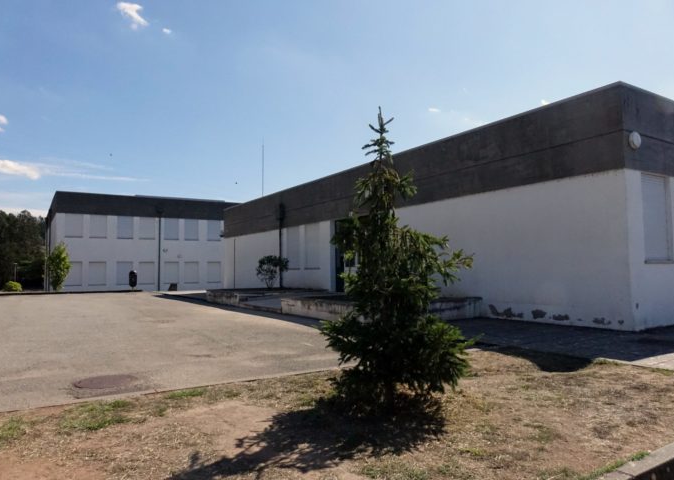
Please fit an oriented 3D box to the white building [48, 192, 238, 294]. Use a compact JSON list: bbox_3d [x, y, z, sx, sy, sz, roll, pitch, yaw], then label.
[{"bbox_3d":[-17.599,0.977,50.737,21.900,7.677,21.900,2,-4,-33],"label":"white building"}]

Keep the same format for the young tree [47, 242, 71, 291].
[{"bbox_3d":[-17.922,1.760,31.000,1.342,3.197,1.342,1,-4,-30],"label":"young tree"}]

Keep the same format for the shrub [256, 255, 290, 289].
[{"bbox_3d":[-2.710,1.344,20.326,1.385,1.419,1.385,0,-4,-8],"label":"shrub"}]

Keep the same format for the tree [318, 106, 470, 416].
[{"bbox_3d":[0.544,0.171,4.313,1.337,2.704,1.337,-1,-4,7],"label":"tree"}]

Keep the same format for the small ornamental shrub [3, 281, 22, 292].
[{"bbox_3d":[-18.900,2.727,28.000,0.919,0.671,0.919,2,-4,-34],"label":"small ornamental shrub"}]

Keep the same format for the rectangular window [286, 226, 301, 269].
[{"bbox_3d":[-1.801,0.350,20.162,0.150,1.767,1.210,2,-4,-33],"label":"rectangular window"}]

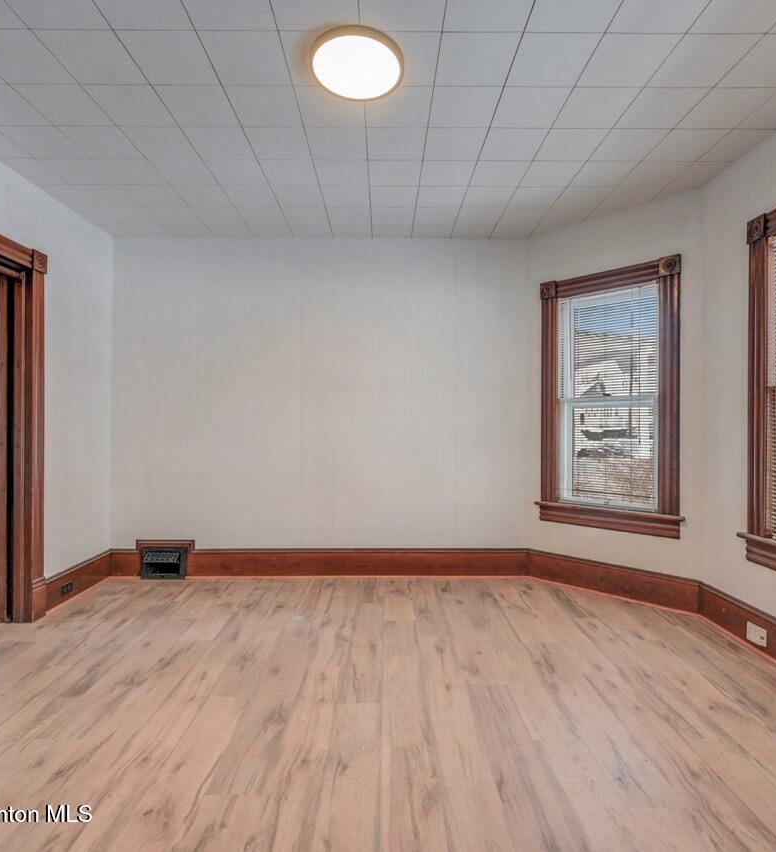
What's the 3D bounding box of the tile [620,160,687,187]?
[{"bbox_3d":[1.565,-1.481,2.916,0.305,0.020,0.305,0,0,-1],"label":"tile"}]

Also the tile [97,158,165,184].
[{"bbox_3d":[-1.486,-1.482,2.896,0.305,0.016,0.305,0,1,-1],"label":"tile"}]

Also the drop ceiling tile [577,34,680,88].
[{"bbox_3d":[0.964,-1.474,2.008,0.305,0.015,0.303,0,0,0],"label":"drop ceiling tile"}]

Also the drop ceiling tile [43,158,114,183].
[{"bbox_3d":[-1.791,-1.481,2.893,0.305,0.016,0.305,0,1,-1],"label":"drop ceiling tile"}]

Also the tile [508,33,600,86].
[{"bbox_3d":[0.658,-1.477,2.008,0.305,0.016,0.305,0,1,-1],"label":"tile"}]

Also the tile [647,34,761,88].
[{"bbox_3d":[1.269,-1.478,2.014,0.305,0.018,0.302,0,0,-1],"label":"tile"}]

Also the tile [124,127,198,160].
[{"bbox_3d":[-1.175,-1.477,2.591,0.305,0.018,0.302,0,0,-1],"label":"tile"}]

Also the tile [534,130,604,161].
[{"bbox_3d":[0.959,-1.478,2.611,0.305,0.018,0.302,0,0,-1],"label":"tile"}]

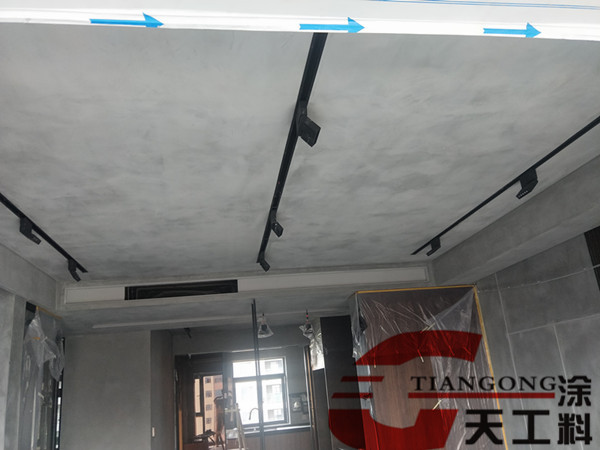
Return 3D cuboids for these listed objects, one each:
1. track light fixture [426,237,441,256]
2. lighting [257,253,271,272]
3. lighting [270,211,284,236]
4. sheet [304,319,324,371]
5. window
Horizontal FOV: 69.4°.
[{"bbox_3d":[1.041,0.168,3.372,0.075,0.125,0.128,-2,-20,-10],"label":"track light fixture"},{"bbox_3d":[-0.270,0.270,3.279,0.075,0.125,0.128,-2,-20,-10],"label":"lighting"},{"bbox_3d":[-0.140,-0.001,2.570,0.075,0.125,0.128,-2,-20,-10],"label":"lighting"},{"bbox_3d":[0.174,1.372,5.015,0.169,0.572,0.100,-2,-20,-10],"label":"sheet"},{"bbox_3d":[-0.688,3.018,7.836,0.960,1.146,0.100,-2,-20,-10],"label":"window"}]

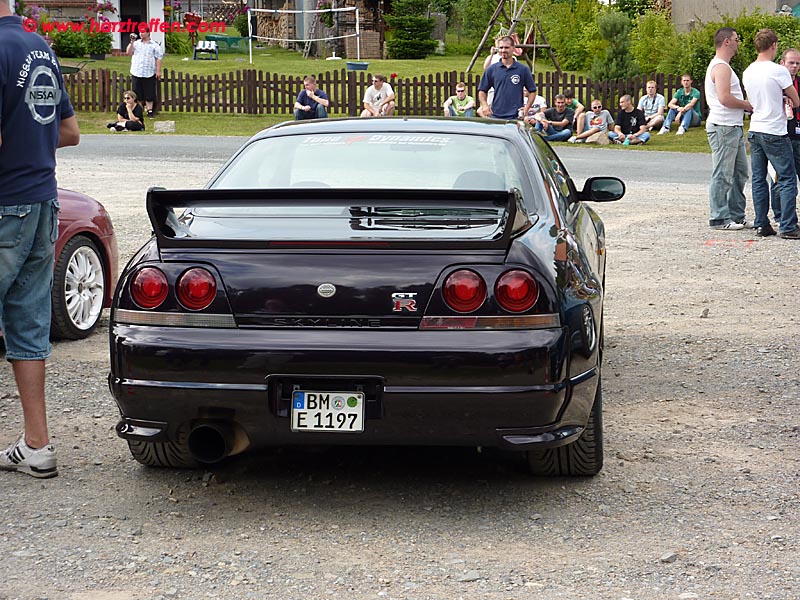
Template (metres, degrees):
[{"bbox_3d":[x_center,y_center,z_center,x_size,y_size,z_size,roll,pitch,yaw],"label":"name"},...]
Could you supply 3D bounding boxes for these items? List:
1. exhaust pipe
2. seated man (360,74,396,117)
[{"bbox_3d":[-0.614,0.463,5.600,0.135,0.135,0.280,0,8,7],"label":"exhaust pipe"},{"bbox_3d":[-0.379,-3.557,29.300,0.620,0.820,0.720,0,8,3],"label":"seated man"}]

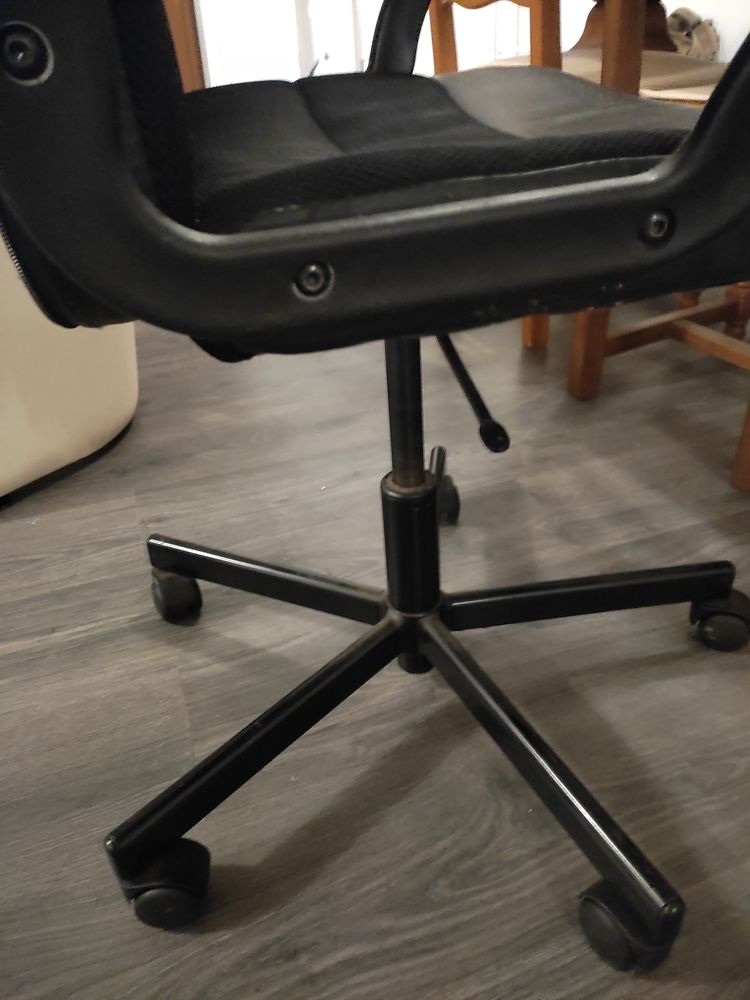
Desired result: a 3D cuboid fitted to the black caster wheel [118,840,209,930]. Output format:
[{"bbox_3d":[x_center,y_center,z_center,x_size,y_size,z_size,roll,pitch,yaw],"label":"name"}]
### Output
[{"bbox_3d":[-0.156,0.291,0.568,0.062,0.060,0.047,-4,32,-1],"label":"black caster wheel"}]

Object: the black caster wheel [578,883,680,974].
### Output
[{"bbox_3d":[0.174,0.294,0.525,0.047,0.060,0.062,-21,36,-25],"label":"black caster wheel"}]

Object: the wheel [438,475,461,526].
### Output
[{"bbox_3d":[0.088,0.008,0.991,0.047,0.060,0.062,-9,32,-8],"label":"wheel"}]

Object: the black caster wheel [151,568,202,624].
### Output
[{"bbox_3d":[-0.229,0.112,0.858,0.047,0.060,0.062,-12,33,-13],"label":"black caster wheel"}]

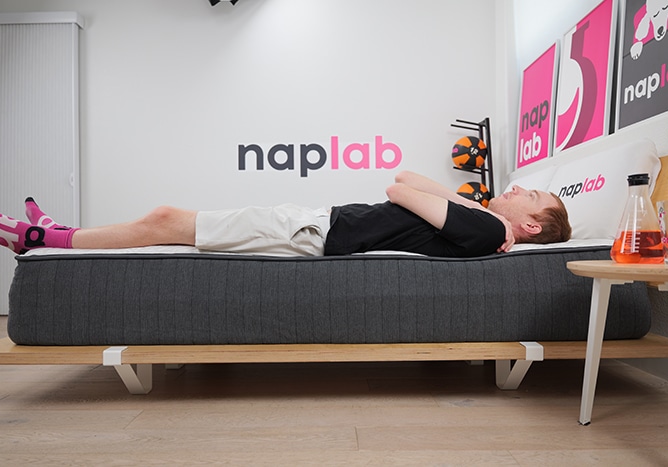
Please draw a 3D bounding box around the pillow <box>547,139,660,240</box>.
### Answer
[{"bbox_3d":[1.015,-0.148,1.855,0.155,0.390,0.650,18,0,-2],"label":"pillow"}]

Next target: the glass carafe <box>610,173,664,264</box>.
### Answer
[{"bbox_3d":[0.768,-0.038,1.175,0.117,0.229,0.117,0,0,0],"label":"glass carafe"}]

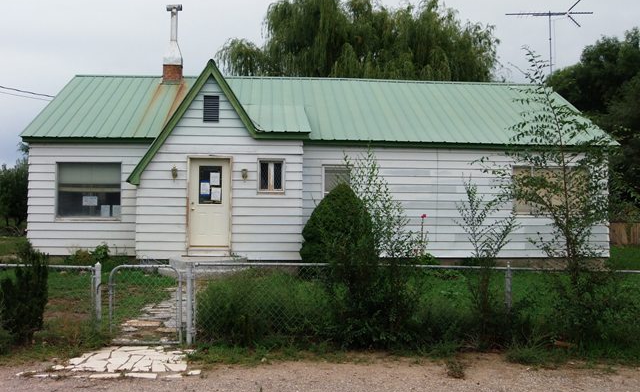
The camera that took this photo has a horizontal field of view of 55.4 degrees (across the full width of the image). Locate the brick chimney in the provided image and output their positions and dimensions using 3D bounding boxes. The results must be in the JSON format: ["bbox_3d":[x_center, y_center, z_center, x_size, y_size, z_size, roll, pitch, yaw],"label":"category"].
[{"bbox_3d":[-4.400,-4.549,18.200,0.600,2.350,0.600,1,-1,-3],"label":"brick chimney"}]

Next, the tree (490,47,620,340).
[{"bbox_3d":[2.649,0.006,6.950,1.450,3.320,1.300,1,-1,-3],"label":"tree"}]

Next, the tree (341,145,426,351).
[{"bbox_3d":[0.718,0.582,6.900,0.950,2.250,0.900,1,-1,-3],"label":"tree"}]

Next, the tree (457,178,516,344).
[{"bbox_3d":[1.883,0.741,6.900,0.680,1.880,0.620,1,-1,-3],"label":"tree"}]

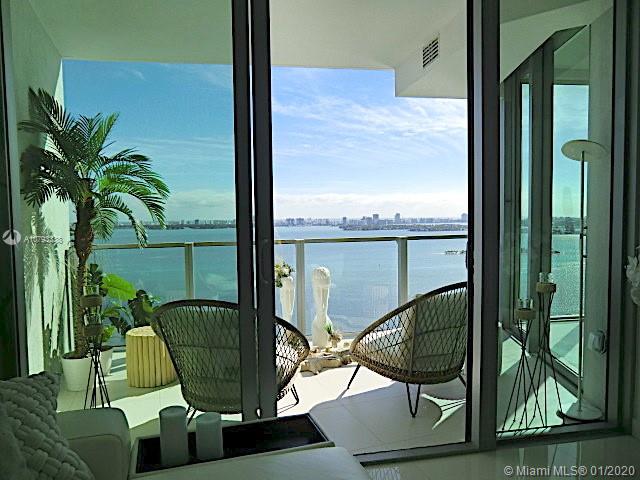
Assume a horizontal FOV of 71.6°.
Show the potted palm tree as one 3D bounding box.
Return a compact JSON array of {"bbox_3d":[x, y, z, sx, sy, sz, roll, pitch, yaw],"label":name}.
[{"bbox_3d":[-1.709,0.020,3.364,1.000,2.260,1.050,-1,3,-12],"label":"potted palm tree"}]

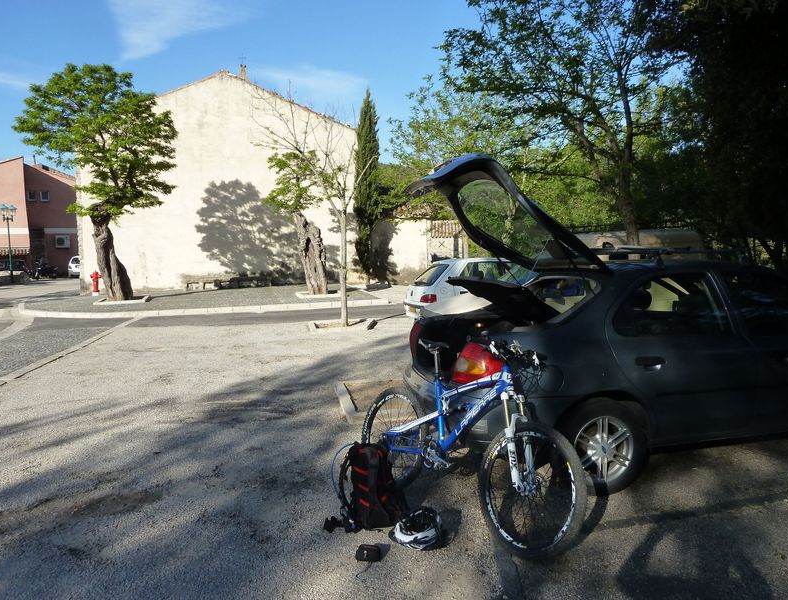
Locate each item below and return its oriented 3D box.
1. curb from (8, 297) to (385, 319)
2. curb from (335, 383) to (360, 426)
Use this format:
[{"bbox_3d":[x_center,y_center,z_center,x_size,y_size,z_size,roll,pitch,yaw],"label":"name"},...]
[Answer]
[{"bbox_3d":[-5.583,0.206,15.810,11.102,0.150,3.250,-1,5,-2],"label":"curb"},{"bbox_3d":[-0.468,1.015,5.784,0.120,0.090,1.247,-2,5,-12],"label":"curb"}]

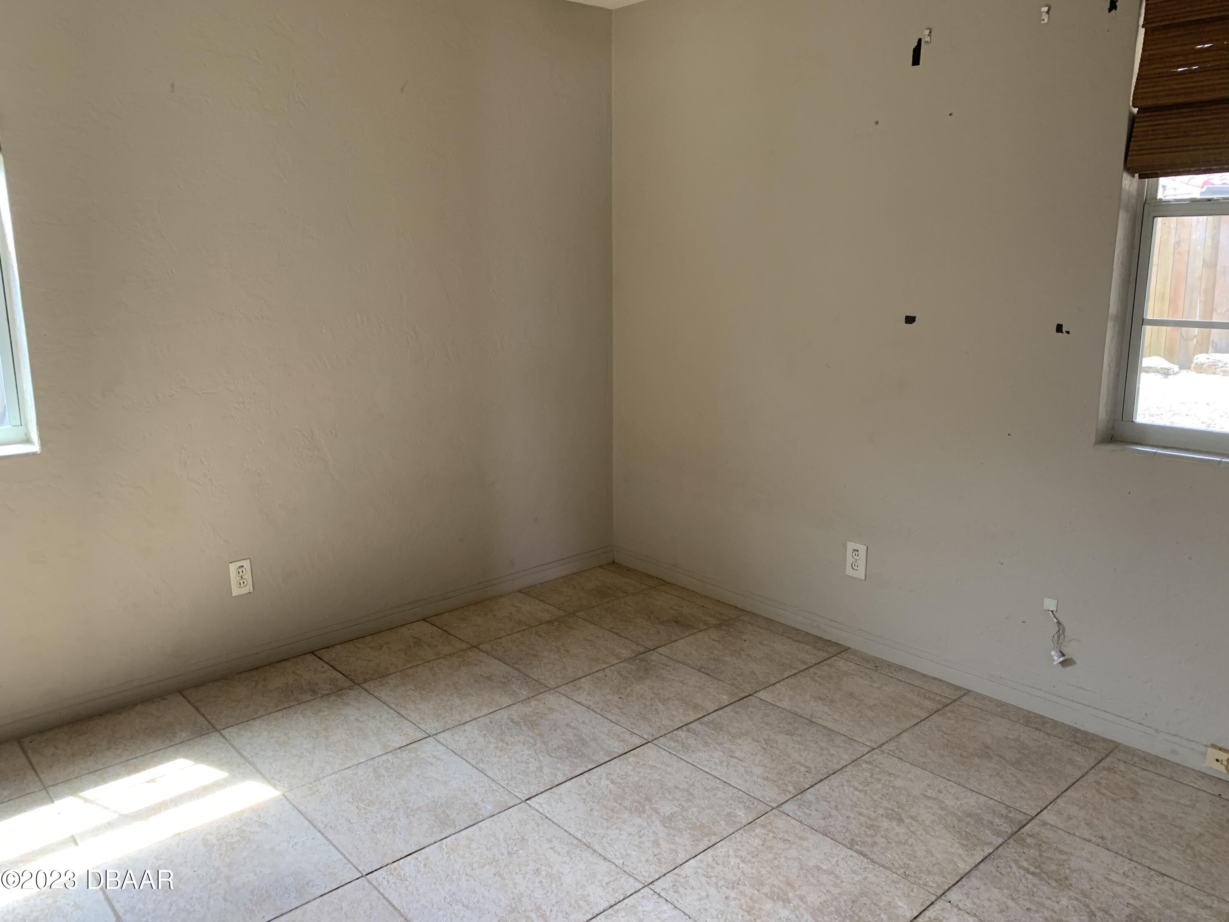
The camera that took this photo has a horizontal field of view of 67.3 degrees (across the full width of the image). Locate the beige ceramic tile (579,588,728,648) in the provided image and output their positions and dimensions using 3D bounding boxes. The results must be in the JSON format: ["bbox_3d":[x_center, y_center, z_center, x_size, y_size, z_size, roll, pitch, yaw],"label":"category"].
[{"bbox_3d":[0.154,0.619,3.642,0.450,0.010,0.455,-11,16,-41],"label":"beige ceramic tile"}]

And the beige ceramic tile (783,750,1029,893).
[{"bbox_3d":[0.731,0.894,2.334,0.451,0.010,0.451,-10,16,-41],"label":"beige ceramic tile"}]

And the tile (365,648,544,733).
[{"bbox_3d":[-0.526,0.749,3.045,0.451,0.010,0.455,-11,16,-41],"label":"tile"}]

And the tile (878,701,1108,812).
[{"bbox_3d":[1.071,0.832,2.627,0.451,0.010,0.451,-10,16,-41],"label":"tile"}]

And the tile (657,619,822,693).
[{"bbox_3d":[0.462,0.691,3.306,0.450,0.010,0.460,-11,16,-41],"label":"tile"}]

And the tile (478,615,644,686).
[{"bbox_3d":[-0.185,0.684,3.344,0.455,0.010,0.455,-11,16,-41],"label":"tile"}]

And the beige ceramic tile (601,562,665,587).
[{"bbox_3d":[0.087,0.514,4.139,0.083,0.010,0.377,-10,16,-41],"label":"beige ceramic tile"}]

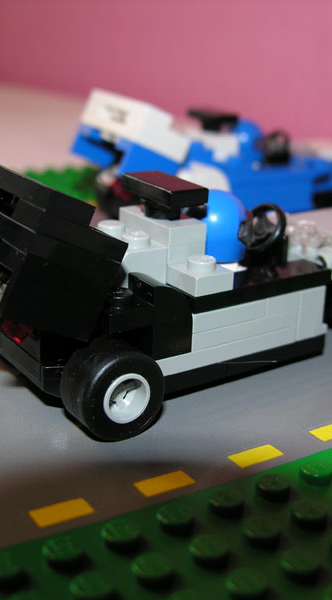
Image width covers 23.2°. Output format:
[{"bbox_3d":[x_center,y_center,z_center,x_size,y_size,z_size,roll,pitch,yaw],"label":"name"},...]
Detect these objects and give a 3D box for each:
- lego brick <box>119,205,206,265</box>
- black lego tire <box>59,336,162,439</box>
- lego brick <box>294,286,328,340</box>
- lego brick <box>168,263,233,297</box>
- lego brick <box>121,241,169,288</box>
[{"bbox_3d":[-0.001,-0.012,0.143,0.008,0.007,0.016,-11,23,-32],"label":"lego brick"},{"bbox_3d":[-0.008,0.014,0.127,0.014,0.014,0.009,-11,23,-32],"label":"black lego tire"},{"bbox_3d":[0.025,0.001,0.151,0.008,0.010,0.008,-11,23,-32],"label":"lego brick"},{"bbox_3d":[0.006,-0.004,0.135,0.008,0.003,0.008,-11,23,-32],"label":"lego brick"},{"bbox_3d":[-0.008,-0.007,0.140,0.008,0.008,0.016,-11,23,-32],"label":"lego brick"}]

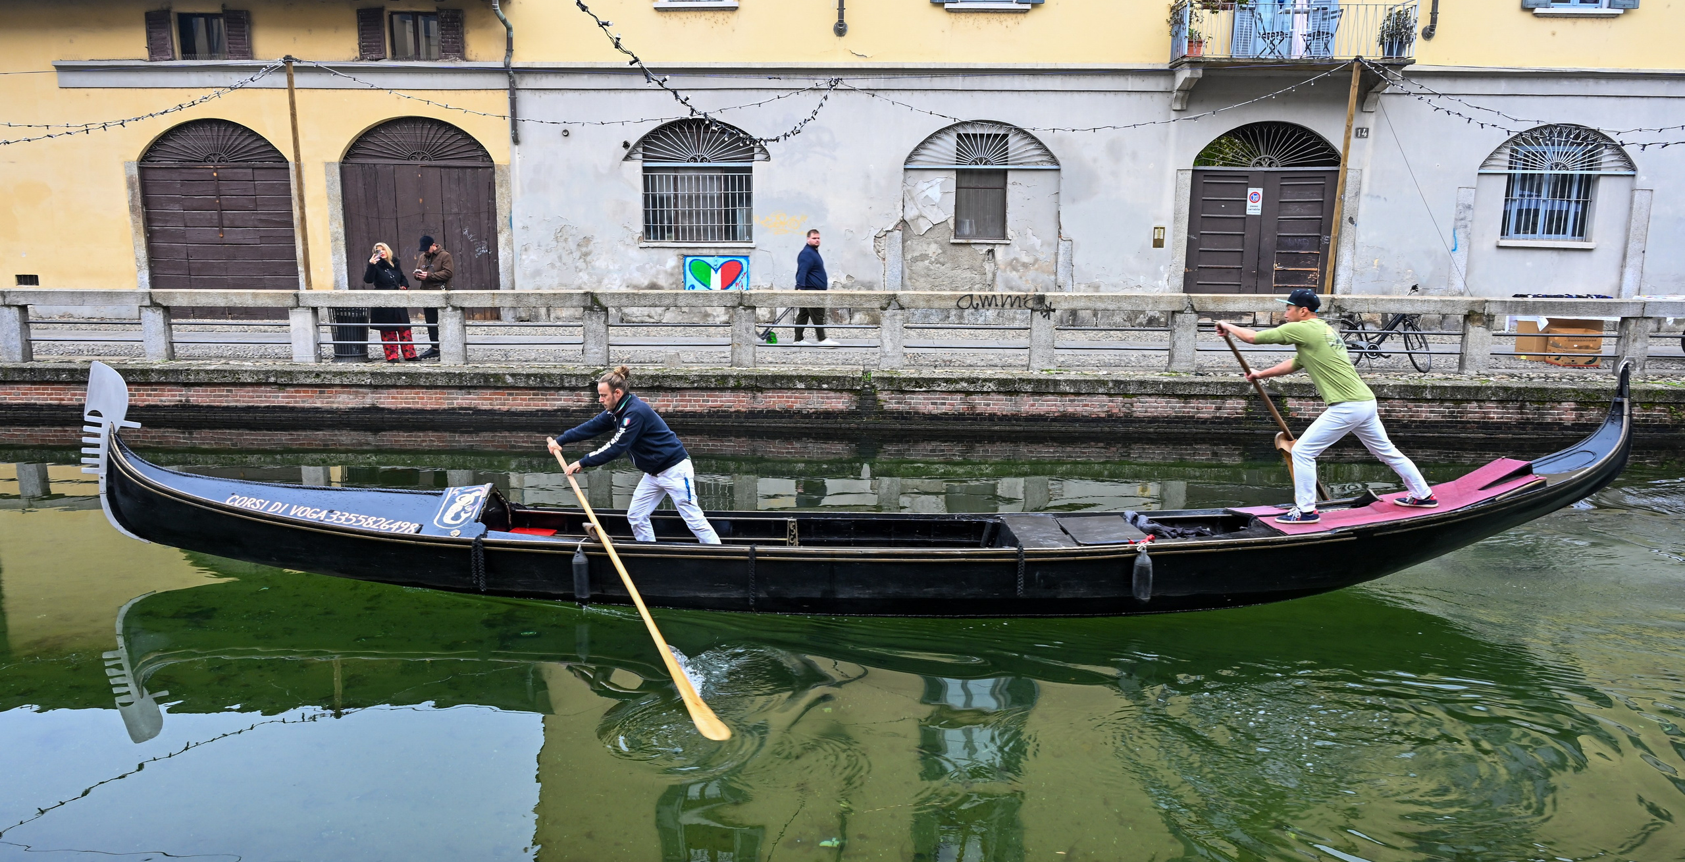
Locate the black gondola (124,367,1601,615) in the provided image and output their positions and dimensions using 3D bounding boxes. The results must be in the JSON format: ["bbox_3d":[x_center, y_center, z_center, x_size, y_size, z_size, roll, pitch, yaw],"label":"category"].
[{"bbox_3d":[-0.177,0.383,7.726,10.771,1.700,1.420,1,10,4],"label":"black gondola"}]

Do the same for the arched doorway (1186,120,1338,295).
[{"bbox_3d":[7.442,-3.672,19.968,2.587,3.500,0.400,0,10,0],"label":"arched doorway"}]

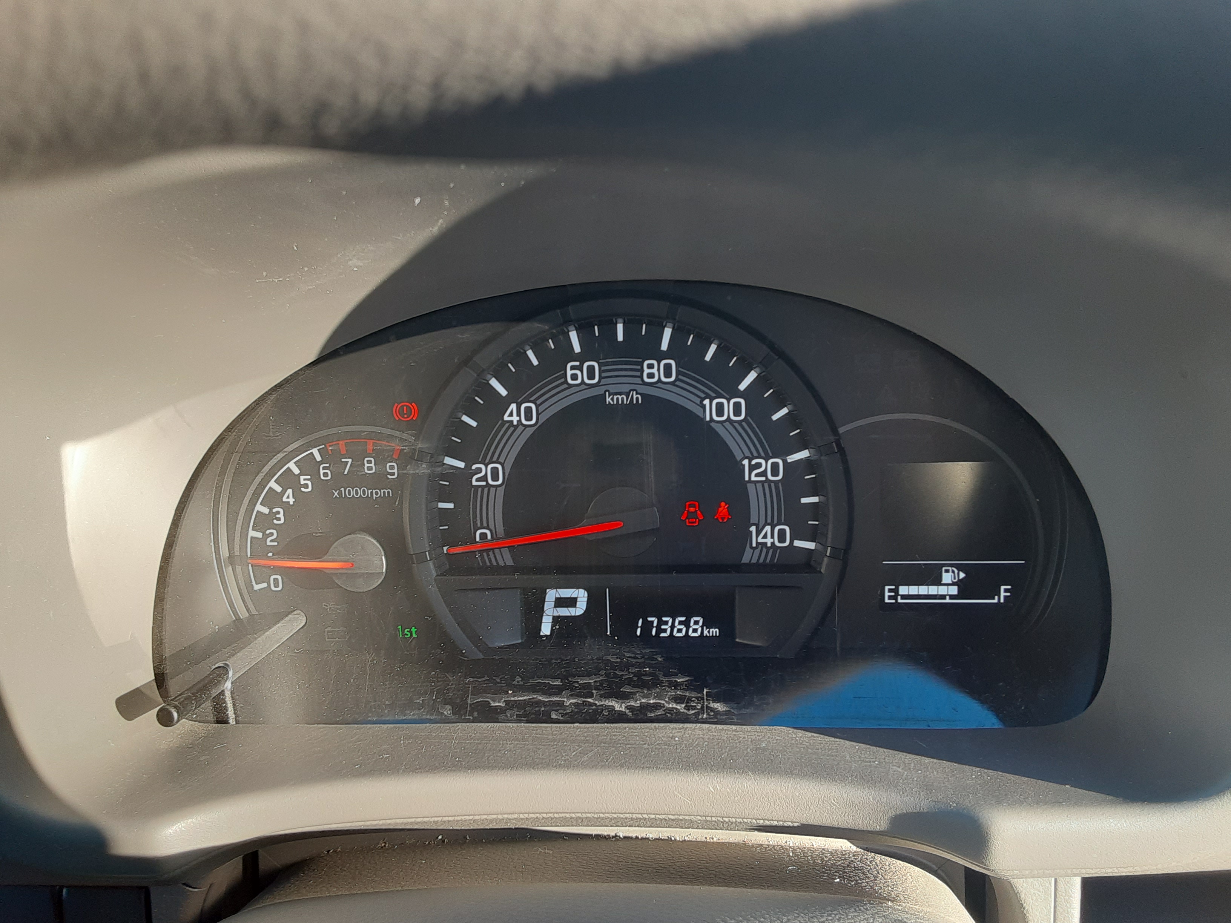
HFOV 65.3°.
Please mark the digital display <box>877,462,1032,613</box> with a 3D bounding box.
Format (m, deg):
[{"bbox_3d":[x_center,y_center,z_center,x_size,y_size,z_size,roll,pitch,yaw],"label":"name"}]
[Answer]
[{"bbox_3d":[0.105,0.024,0.300,0.047,0.047,0.008,-1,8,5],"label":"digital display"}]

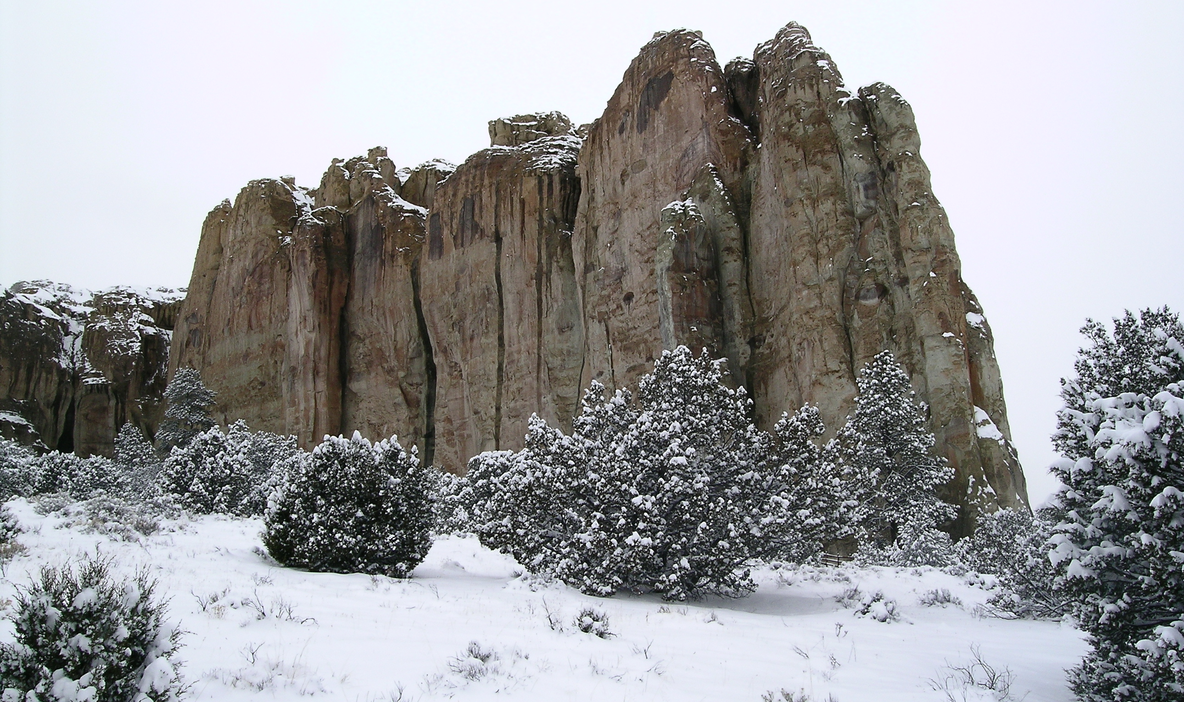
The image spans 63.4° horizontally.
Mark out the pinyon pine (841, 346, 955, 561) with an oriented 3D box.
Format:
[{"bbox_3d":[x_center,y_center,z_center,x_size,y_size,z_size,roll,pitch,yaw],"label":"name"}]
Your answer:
[{"bbox_3d":[9.547,3.281,30.000,3.551,6.415,3.374,0,-8,0],"label":"pinyon pine"}]

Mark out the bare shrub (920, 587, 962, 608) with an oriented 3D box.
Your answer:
[{"bbox_3d":[4.847,3.422,13.300,0.568,0.250,0.455,0,-8,0],"label":"bare shrub"}]

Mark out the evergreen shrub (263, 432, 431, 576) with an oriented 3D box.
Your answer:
[{"bbox_3d":[-3.936,2.456,15.500,2.647,2.217,2.435,0,-8,0],"label":"evergreen shrub"}]

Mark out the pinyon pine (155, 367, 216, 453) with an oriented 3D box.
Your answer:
[{"bbox_3d":[-23.329,4.003,55.000,3.260,5.998,3.097,0,-8,0],"label":"pinyon pine"}]

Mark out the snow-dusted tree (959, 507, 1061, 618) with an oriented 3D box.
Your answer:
[{"bbox_3d":[6.668,3.281,15.000,1.722,1.645,1.550,0,-8,0],"label":"snow-dusted tree"}]

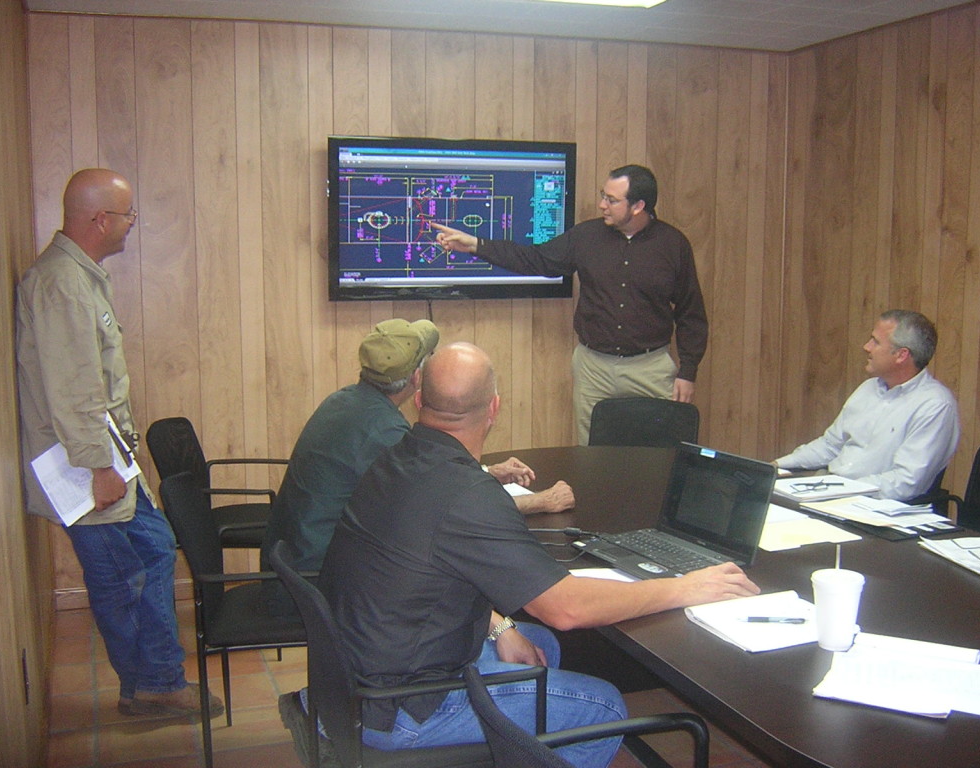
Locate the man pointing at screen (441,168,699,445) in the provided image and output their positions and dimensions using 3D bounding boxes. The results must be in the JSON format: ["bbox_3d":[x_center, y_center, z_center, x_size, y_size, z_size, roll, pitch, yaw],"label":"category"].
[{"bbox_3d":[0.357,0.007,4.474,1.100,1.820,0.450,1,8,10],"label":"man pointing at screen"}]

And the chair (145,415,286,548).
[{"bbox_3d":[-1.004,0.555,3.970,0.570,0.880,0.560,-2,8,-11],"label":"chair"}]

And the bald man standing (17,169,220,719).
[{"bbox_3d":[-1.126,0.214,3.261,0.550,1.750,0.510,-2,8,-10],"label":"bald man standing"}]

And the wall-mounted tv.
[{"bbox_3d":[-0.159,-0.712,4.624,1.100,0.680,0.100,-2,10,-18],"label":"wall-mounted tv"}]

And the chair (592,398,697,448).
[{"bbox_3d":[0.637,0.524,4.178,0.570,0.880,0.570,0,8,-1],"label":"chair"}]

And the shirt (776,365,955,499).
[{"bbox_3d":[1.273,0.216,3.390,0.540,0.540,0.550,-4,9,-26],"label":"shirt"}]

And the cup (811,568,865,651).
[{"bbox_3d":[0.667,0.431,2.043,0.100,0.152,0.100,0,8,0],"label":"cup"}]

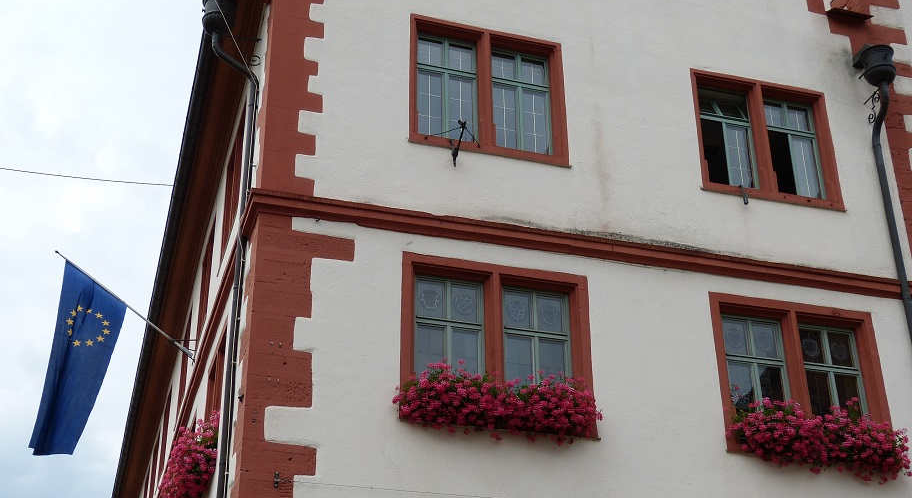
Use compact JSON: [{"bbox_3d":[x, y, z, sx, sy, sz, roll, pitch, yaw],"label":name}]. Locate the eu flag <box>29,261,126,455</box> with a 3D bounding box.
[{"bbox_3d":[-4.974,1.443,17.170,0.980,2.799,0.350,8,-29,-16],"label":"eu flag"}]

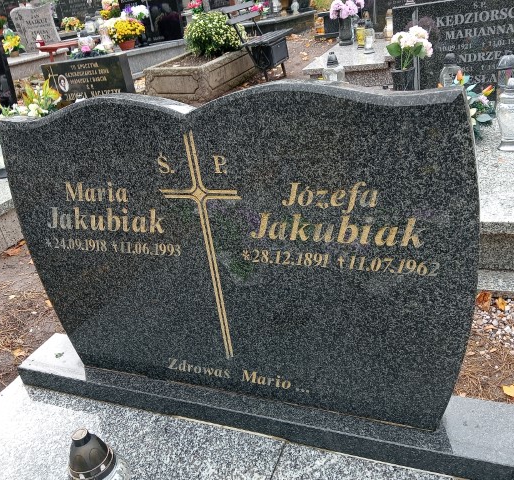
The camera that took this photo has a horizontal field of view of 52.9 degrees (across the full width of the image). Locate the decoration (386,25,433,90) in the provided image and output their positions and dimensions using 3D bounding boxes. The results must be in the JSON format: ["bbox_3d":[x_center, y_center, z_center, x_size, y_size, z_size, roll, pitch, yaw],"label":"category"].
[{"bbox_3d":[0.911,-0.996,3.093,0.250,0.510,0.230,2,28,23],"label":"decoration"}]

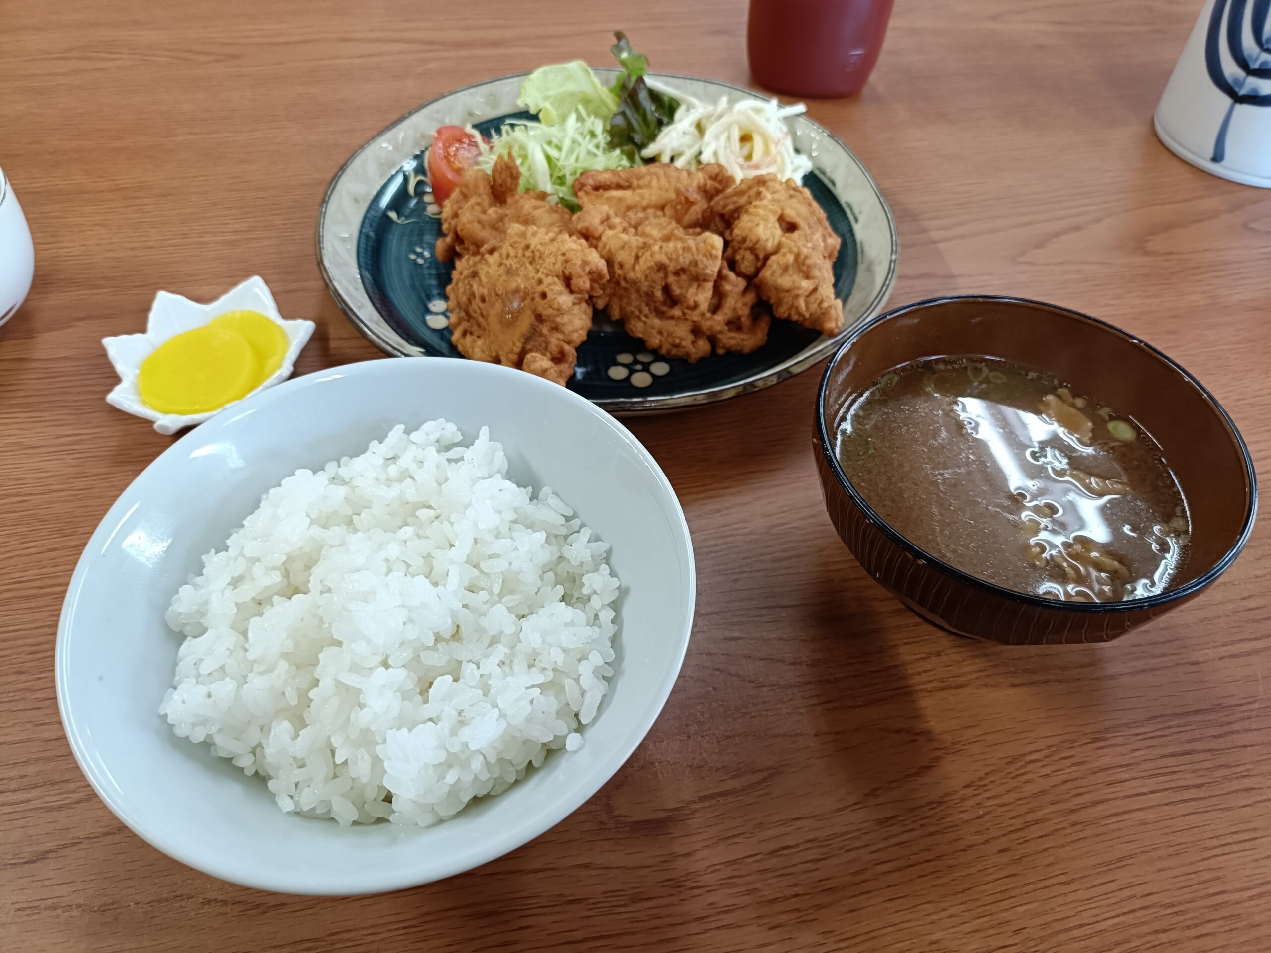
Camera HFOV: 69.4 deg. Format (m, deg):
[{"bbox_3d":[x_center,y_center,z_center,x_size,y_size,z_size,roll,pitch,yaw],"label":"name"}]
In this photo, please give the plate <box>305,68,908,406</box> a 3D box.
[{"bbox_3d":[-0.011,-0.101,0.387,0.231,0.031,0.231,1,50,-1],"label":"plate"}]

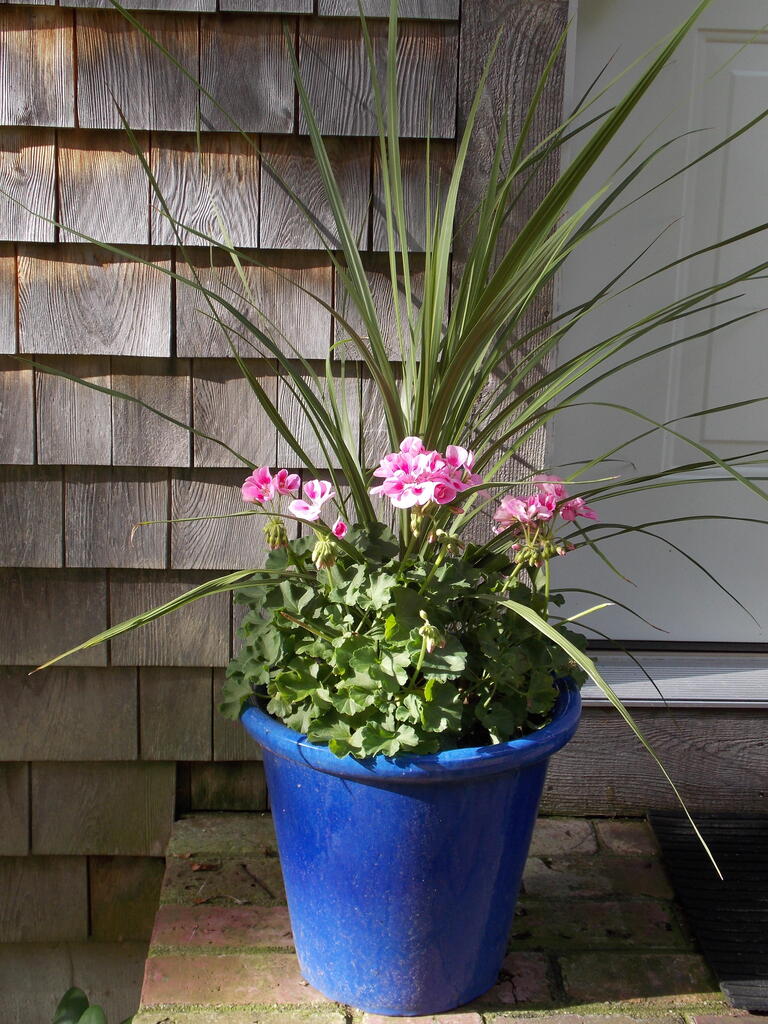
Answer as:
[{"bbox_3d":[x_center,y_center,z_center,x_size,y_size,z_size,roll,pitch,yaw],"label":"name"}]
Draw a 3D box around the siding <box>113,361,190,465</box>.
[{"bbox_3d":[-0.272,-0.117,1.598,0.092,0.130,0.016,1,14,-3],"label":"siding"}]

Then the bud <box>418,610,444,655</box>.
[{"bbox_3d":[0.044,0.111,1.249,0.024,0.038,0.023,1,14,-3],"label":"bud"}]

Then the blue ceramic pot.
[{"bbox_3d":[0.023,0.318,1.395,0.338,0.302,0.338,1,14,-3],"label":"blue ceramic pot"}]

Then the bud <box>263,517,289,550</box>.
[{"bbox_3d":[-0.106,0.021,1.333,0.025,0.032,0.025,1,15,-4],"label":"bud"}]

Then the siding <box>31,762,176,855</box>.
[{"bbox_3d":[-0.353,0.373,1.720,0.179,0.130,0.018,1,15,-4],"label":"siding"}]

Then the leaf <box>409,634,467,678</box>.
[{"bbox_3d":[0.050,0.133,1.261,0.054,0.036,0.042,1,15,-4],"label":"leaf"}]

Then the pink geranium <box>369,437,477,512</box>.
[{"bbox_3d":[0.036,-0.035,1.261,0.099,0.068,0.085,1,15,-4],"label":"pink geranium"}]

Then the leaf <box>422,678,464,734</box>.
[{"bbox_3d":[0.055,0.184,1.291,0.040,0.047,0.030,1,15,-4],"label":"leaf"}]

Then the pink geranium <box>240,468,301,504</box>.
[{"bbox_3d":[-0.109,-0.025,1.310,0.057,0.034,0.045,1,14,-3],"label":"pink geranium"}]

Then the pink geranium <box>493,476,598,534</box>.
[{"bbox_3d":[0.158,-0.006,1.329,0.102,0.050,0.080,1,14,-3],"label":"pink geranium"}]

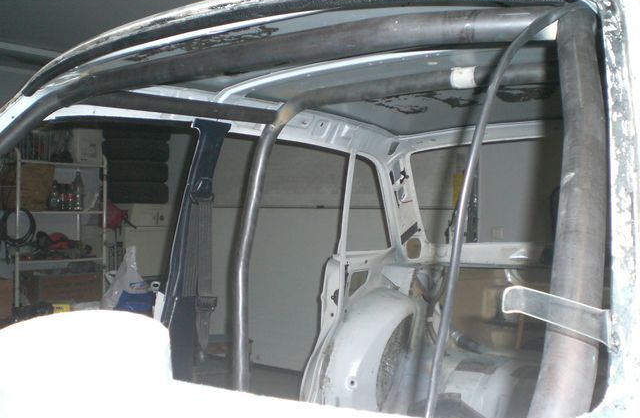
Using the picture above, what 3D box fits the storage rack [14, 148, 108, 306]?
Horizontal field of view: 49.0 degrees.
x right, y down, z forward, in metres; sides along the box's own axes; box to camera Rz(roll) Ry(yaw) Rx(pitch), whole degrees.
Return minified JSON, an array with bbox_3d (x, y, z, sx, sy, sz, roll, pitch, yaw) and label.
[{"bbox_3d":[-2.280,0.345,5.940,0.460,1.650,0.780,0,0,43],"label":"storage rack"}]

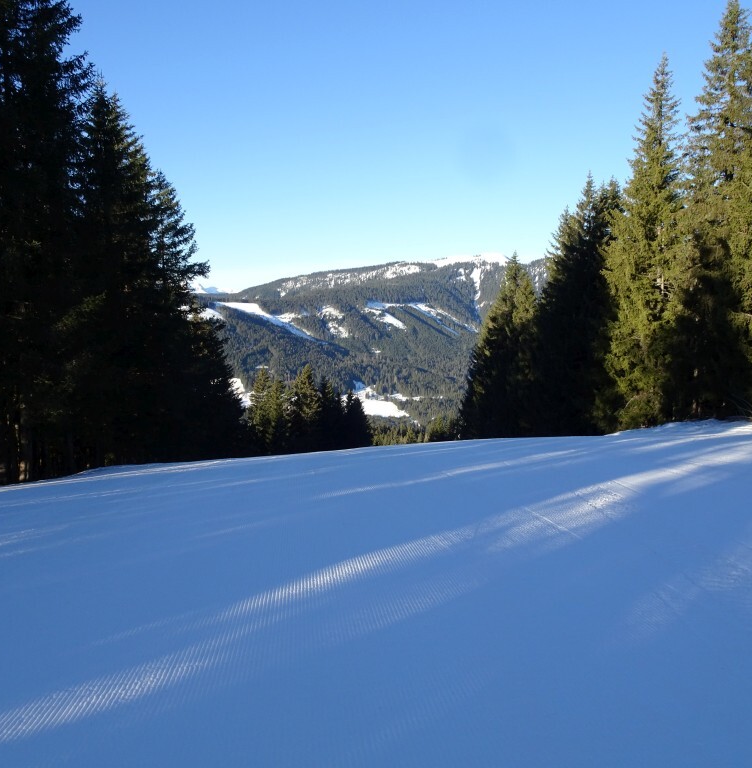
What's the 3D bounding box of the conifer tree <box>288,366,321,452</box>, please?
[{"bbox_3d":[-8.700,4.700,87.000,4.600,14.500,4.600,1,3,0],"label":"conifer tree"}]

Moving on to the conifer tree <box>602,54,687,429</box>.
[{"bbox_3d":[13.300,-6.800,34.000,4.300,17.900,4.300,1,3,0],"label":"conifer tree"}]

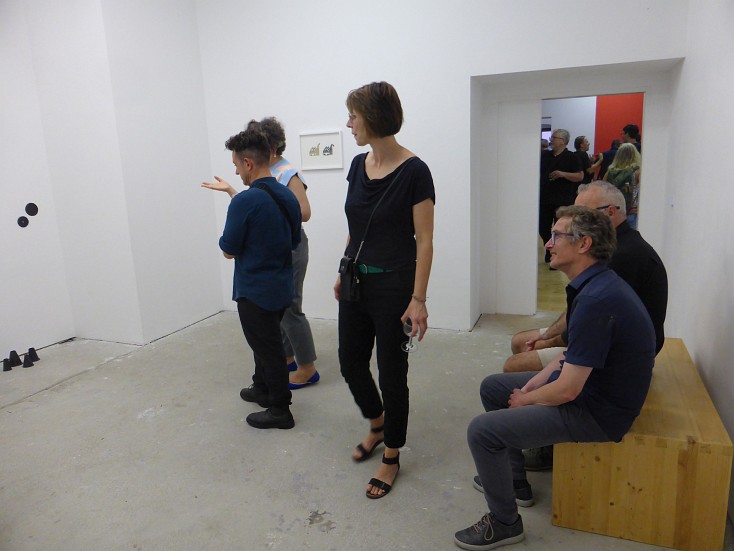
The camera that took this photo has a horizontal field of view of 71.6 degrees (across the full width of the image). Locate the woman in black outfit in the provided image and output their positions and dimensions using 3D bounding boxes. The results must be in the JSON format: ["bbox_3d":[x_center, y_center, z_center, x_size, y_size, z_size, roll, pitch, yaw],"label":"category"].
[{"bbox_3d":[0.073,0.081,2.243,0.470,1.750,0.400,3,12,25],"label":"woman in black outfit"}]

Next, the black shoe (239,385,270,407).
[{"bbox_3d":[-0.675,0.756,3.230,0.285,0.110,0.105,4,12,29],"label":"black shoe"}]

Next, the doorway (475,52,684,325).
[{"bbox_3d":[1.693,-0.578,4.356,1.520,2.160,0.520,2,11,21],"label":"doorway"}]

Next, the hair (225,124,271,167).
[{"bbox_3d":[-0.638,-0.695,2.765,0.235,0.205,0.175,0,11,13],"label":"hair"}]

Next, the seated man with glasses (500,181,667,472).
[{"bbox_3d":[0.982,0.240,2.373,0.760,1.330,0.540,2,11,21],"label":"seated man with glasses"}]

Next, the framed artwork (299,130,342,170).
[{"bbox_3d":[-0.429,-1.166,4.777,0.450,0.345,0.030,2,11,21],"label":"framed artwork"}]

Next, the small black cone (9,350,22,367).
[{"bbox_3d":[-2.828,0.664,4.089,0.095,0.116,0.095,2,11,21],"label":"small black cone"}]

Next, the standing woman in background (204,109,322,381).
[{"bbox_3d":[-0.699,-0.139,3.503,0.850,1.770,0.480,-3,11,-5],"label":"standing woman in background"}]

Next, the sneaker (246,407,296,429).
[{"bbox_3d":[-0.554,0.807,2.940,0.285,0.108,0.105,-2,11,2],"label":"sneaker"}]

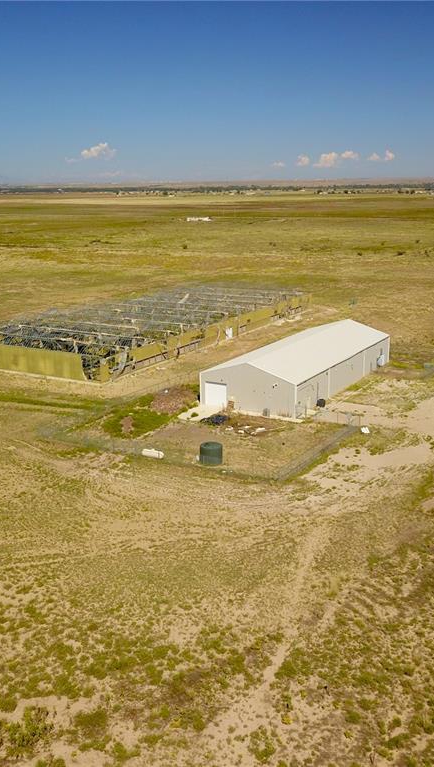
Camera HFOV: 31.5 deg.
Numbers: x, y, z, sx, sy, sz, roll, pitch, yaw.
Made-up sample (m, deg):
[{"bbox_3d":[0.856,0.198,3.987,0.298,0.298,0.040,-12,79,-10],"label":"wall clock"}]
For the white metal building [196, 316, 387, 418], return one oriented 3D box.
[{"bbox_3d":[14.369,-3.807,125.633,15.285,7.166,40.541,8,16,29],"label":"white metal building"}]

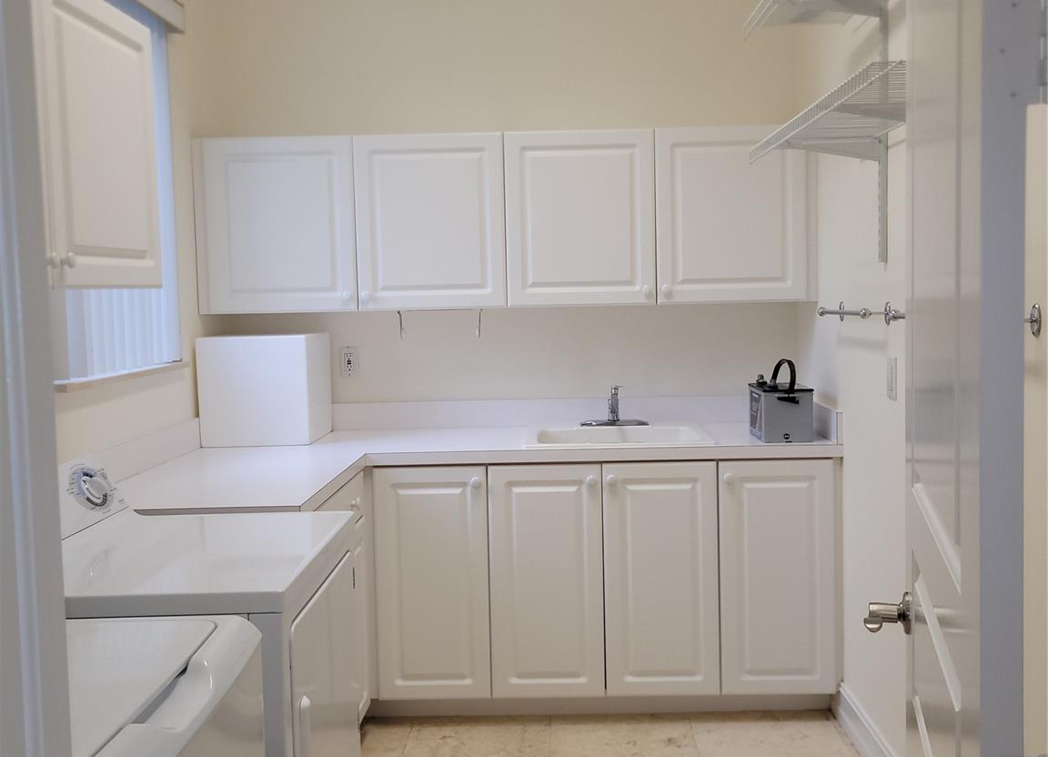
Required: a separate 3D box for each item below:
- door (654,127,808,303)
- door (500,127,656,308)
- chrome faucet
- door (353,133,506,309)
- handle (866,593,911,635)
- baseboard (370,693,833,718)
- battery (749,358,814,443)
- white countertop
[{"bbox_3d":[0.707,-0.561,3.579,0.510,0.600,0.025,-1,5,2],"label":"door"},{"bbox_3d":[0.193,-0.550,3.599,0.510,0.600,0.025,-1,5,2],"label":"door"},{"bbox_3d":[0.326,0.103,3.751,0.250,0.155,0.190,-1,5,2],"label":"chrome faucet"},{"bbox_3d":[-0.322,-0.539,3.620,0.513,0.600,0.025,-1,5,2],"label":"door"},{"bbox_3d":[0.548,0.367,1.590,0.068,0.066,0.125,0,5,16],"label":"handle"},{"bbox_3d":[0.259,1.081,3.530,1.530,0.094,0.020,-1,5,2],"label":"baseboard"},{"bbox_3d":[0.859,0.070,3.482,0.165,0.260,0.197,-1,5,2],"label":"battery"},{"bbox_3d":[-0.070,0.263,3.251,2.150,0.043,1.490,-1,5,2],"label":"white countertop"}]

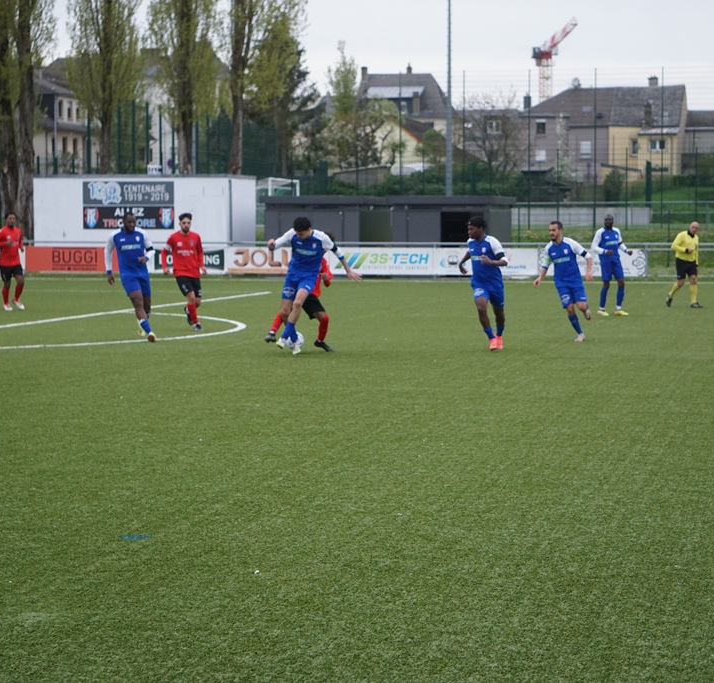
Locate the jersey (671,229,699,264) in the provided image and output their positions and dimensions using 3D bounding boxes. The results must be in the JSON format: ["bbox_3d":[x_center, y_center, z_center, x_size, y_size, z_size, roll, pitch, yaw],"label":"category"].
[{"bbox_3d":[6.309,-1.825,44.800,0.480,0.690,0.360,-2,4,-37],"label":"jersey"}]

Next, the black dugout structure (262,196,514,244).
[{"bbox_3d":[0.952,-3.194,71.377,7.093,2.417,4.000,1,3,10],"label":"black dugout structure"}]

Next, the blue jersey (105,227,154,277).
[{"bbox_3d":[-3.043,-1.204,31.200,0.620,0.670,0.370,0,3,-7],"label":"blue jersey"}]

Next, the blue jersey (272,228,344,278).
[{"bbox_3d":[-0.601,-1.068,28.300,0.870,0.620,0.420,0,3,6],"label":"blue jersey"}]

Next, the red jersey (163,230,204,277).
[{"bbox_3d":[-2.499,-1.268,33.600,0.570,0.660,0.340,0,3,-4],"label":"red jersey"}]

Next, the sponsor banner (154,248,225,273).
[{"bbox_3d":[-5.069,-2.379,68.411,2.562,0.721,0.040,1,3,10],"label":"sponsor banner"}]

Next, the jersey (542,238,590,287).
[{"bbox_3d":[2.780,-1.067,31.100,0.590,0.670,0.370,1,3,21],"label":"jersey"}]

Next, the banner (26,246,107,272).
[{"bbox_3d":[-8.333,-2.428,68.972,3.002,0.750,0.040,1,3,10],"label":"banner"}]

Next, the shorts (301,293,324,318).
[{"bbox_3d":[-0.595,-0.469,29.200,0.420,0.380,0.360,-1,3,-14],"label":"shorts"}]

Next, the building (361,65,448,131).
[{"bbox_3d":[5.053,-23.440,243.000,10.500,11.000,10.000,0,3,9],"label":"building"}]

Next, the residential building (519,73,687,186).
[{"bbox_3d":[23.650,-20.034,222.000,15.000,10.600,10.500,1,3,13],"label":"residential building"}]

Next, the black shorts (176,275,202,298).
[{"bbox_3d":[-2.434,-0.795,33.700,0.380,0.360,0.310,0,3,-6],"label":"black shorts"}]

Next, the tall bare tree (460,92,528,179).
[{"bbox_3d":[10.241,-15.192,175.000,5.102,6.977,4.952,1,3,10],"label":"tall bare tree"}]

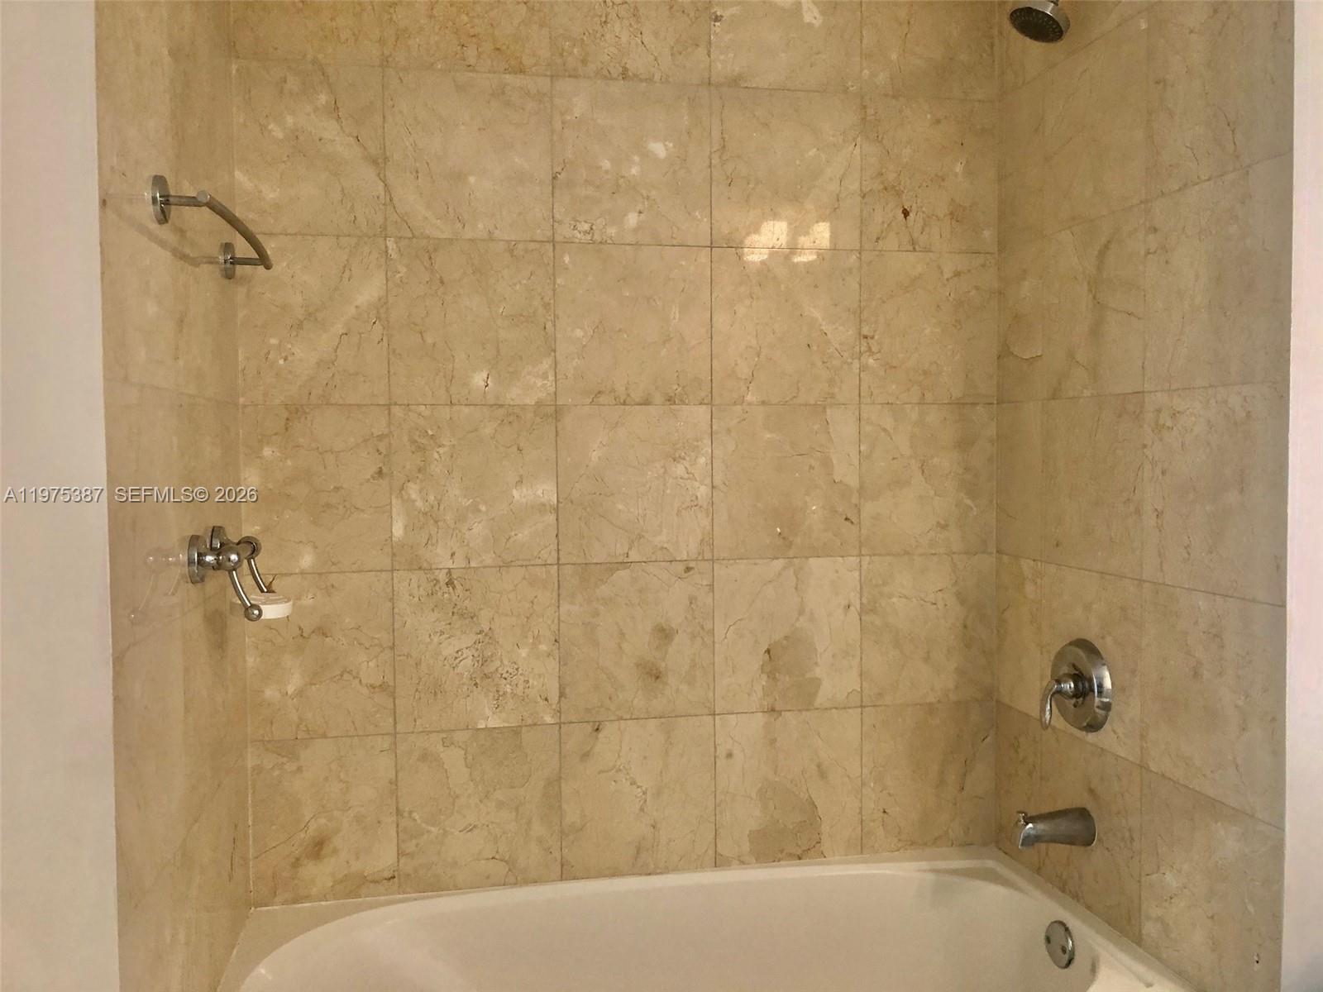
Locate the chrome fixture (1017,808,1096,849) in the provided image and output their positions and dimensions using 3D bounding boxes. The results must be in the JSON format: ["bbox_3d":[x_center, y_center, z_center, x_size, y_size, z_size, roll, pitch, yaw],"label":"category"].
[{"bbox_3d":[0.695,0.594,1.904,0.128,0.069,0.063,-1,3,-11],"label":"chrome fixture"}]

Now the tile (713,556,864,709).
[{"bbox_3d":[0.253,0.277,2.137,0.303,0.303,0.010,-1,3,-11],"label":"tile"}]

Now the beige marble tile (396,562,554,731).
[{"bbox_3d":[-0.347,0.288,2.029,0.305,0.305,0.010,-1,3,-11],"label":"beige marble tile"}]

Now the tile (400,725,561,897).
[{"bbox_3d":[-0.345,0.595,2.043,0.305,0.305,0.010,-1,3,-11],"label":"tile"}]

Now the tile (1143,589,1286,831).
[{"bbox_3d":[0.823,0.297,1.613,0.010,0.305,0.305,-1,3,-11],"label":"tile"}]

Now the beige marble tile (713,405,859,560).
[{"bbox_3d":[0.252,-0.028,2.134,0.305,0.305,0.010,-1,3,-11],"label":"beige marble tile"}]

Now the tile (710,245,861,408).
[{"bbox_3d":[0.247,-0.333,2.110,0.303,0.303,0.010,-1,3,-11],"label":"tile"}]

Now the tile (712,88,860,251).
[{"bbox_3d":[0.244,-0.637,2.096,0.303,0.303,0.010,-1,3,-11],"label":"tile"}]

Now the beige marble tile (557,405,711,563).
[{"bbox_3d":[-0.049,-0.022,2.064,0.305,0.305,0.012,-1,3,-11],"label":"beige marble tile"}]

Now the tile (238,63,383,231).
[{"bbox_3d":[-0.631,-0.622,1.925,0.257,0.303,0.010,-1,3,-11],"label":"tile"}]

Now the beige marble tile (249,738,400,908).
[{"bbox_3d":[-0.620,0.597,1.982,0.259,0.304,0.012,-1,3,-11],"label":"beige marble tile"}]

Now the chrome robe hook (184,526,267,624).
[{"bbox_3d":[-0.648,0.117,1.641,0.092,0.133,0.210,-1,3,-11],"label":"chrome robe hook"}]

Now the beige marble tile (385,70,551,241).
[{"bbox_3d":[-0.355,-0.630,1.988,0.305,0.305,0.010,-1,3,-11],"label":"beige marble tile"}]

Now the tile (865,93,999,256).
[{"bbox_3d":[0.541,-0.646,2.164,0.292,0.305,0.010,-1,3,-11],"label":"tile"}]

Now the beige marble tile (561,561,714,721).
[{"bbox_3d":[-0.047,0.282,2.078,0.305,0.305,0.012,-1,3,-11],"label":"beige marble tile"}]

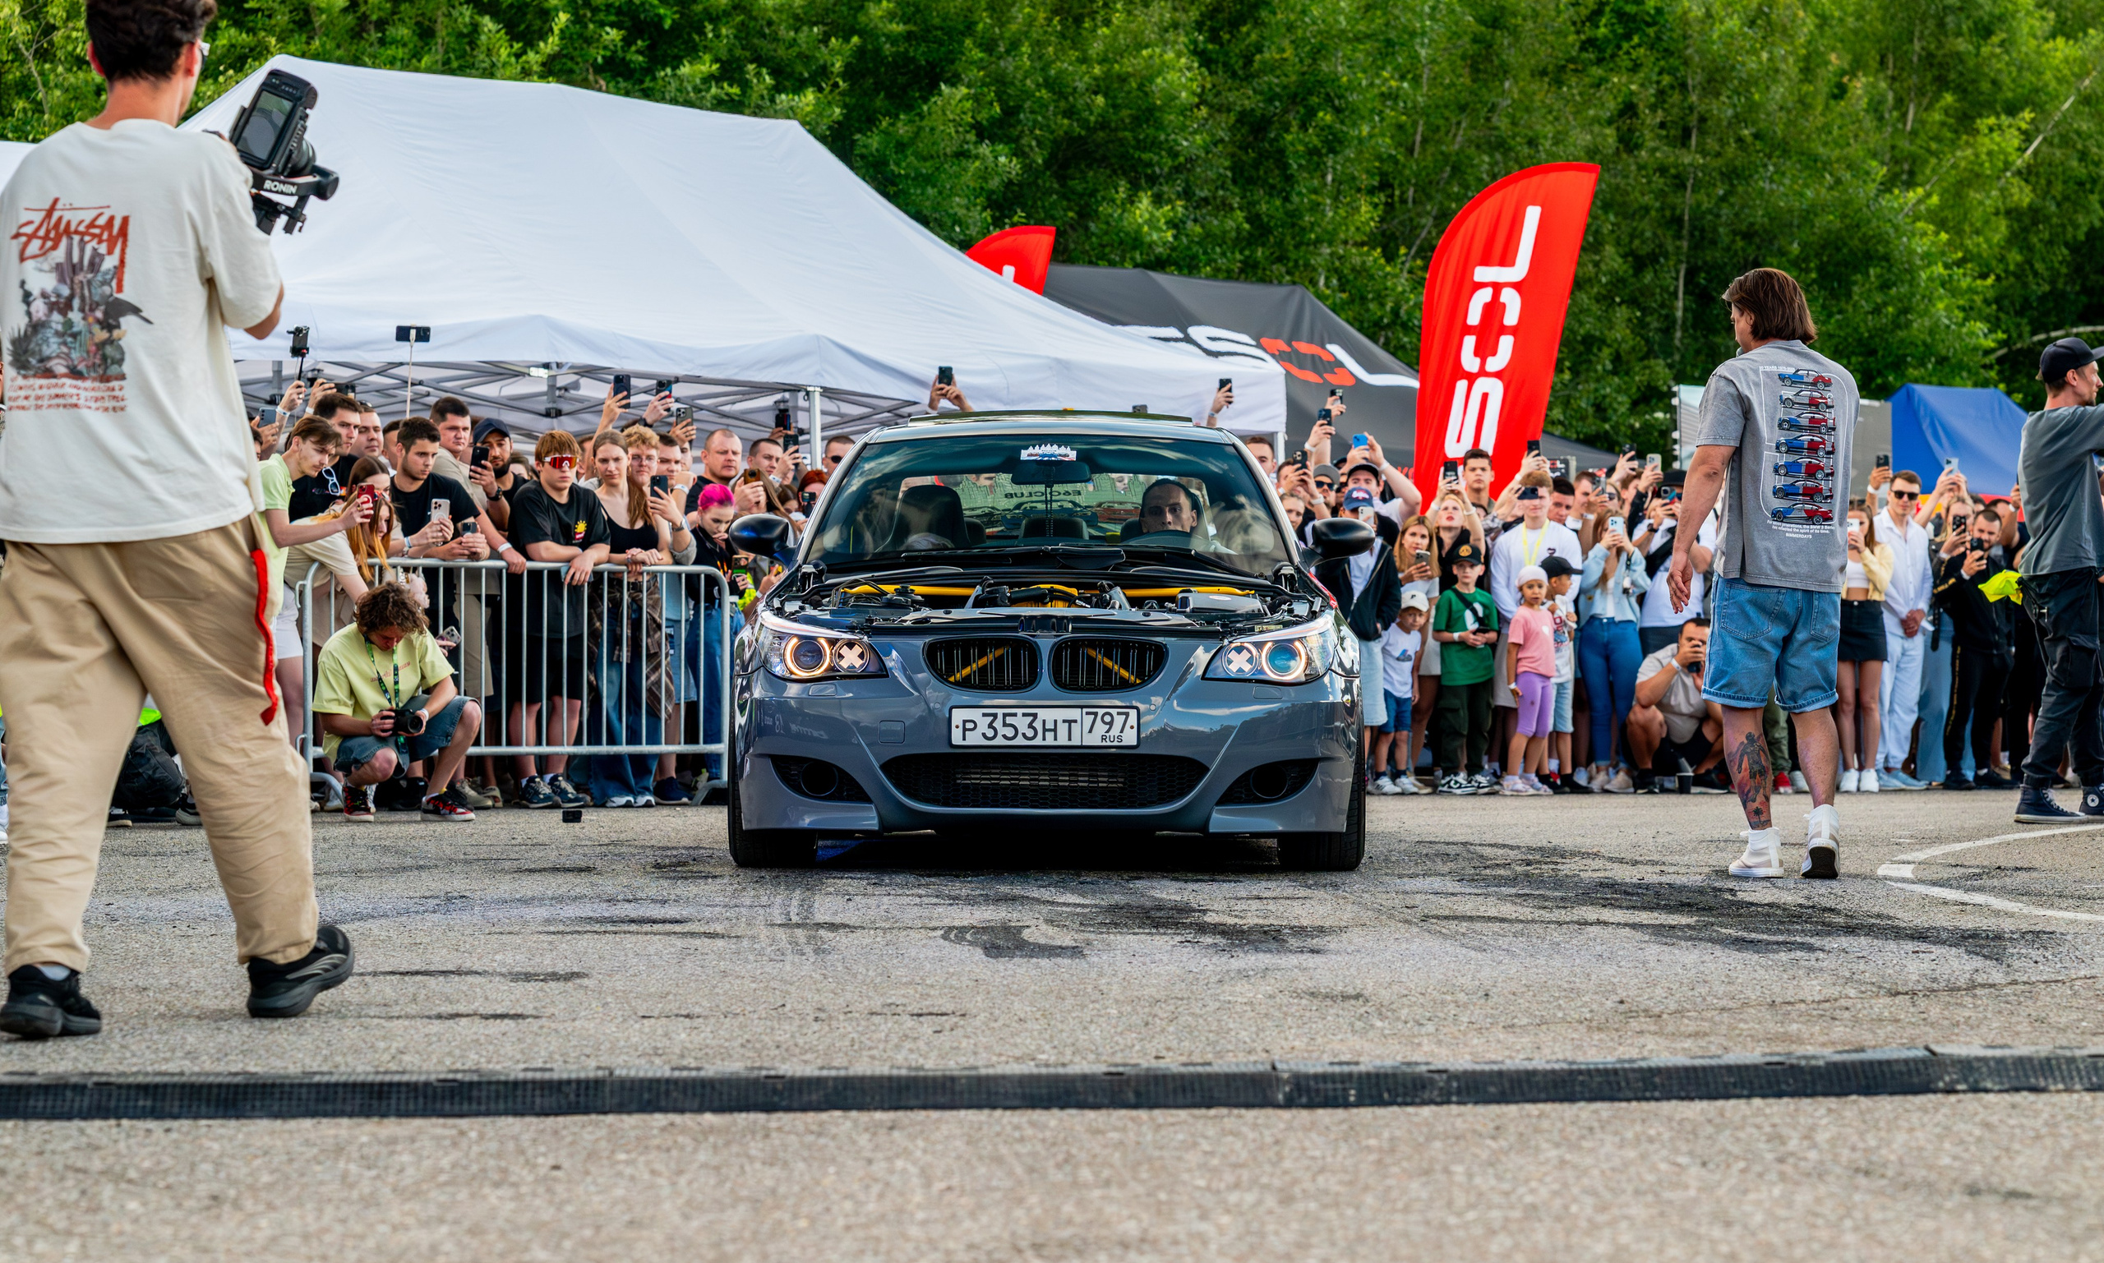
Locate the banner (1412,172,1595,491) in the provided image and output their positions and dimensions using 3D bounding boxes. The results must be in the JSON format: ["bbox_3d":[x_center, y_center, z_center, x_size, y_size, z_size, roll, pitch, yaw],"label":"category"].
[{"bbox_3d":[2.830,-1.030,31.000,1.150,3.790,0.150,0,-1,-6],"label":"banner"}]

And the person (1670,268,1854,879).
[{"bbox_3d":[2.075,-0.170,14.500,0.540,1.770,0.430,1,-1,-30],"label":"person"}]

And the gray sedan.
[{"bbox_3d":[0.010,-0.008,16.330,1.880,1.450,4.850,0,-1,1],"label":"gray sedan"}]

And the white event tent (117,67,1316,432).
[{"bbox_3d":[-2.780,-1.120,27.800,4.100,3.860,7.800,0,-1,42],"label":"white event tent"}]

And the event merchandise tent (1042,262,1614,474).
[{"bbox_3d":[0.730,-0.980,39.500,3.900,3.800,7.700,0,-1,44],"label":"event merchandise tent"}]

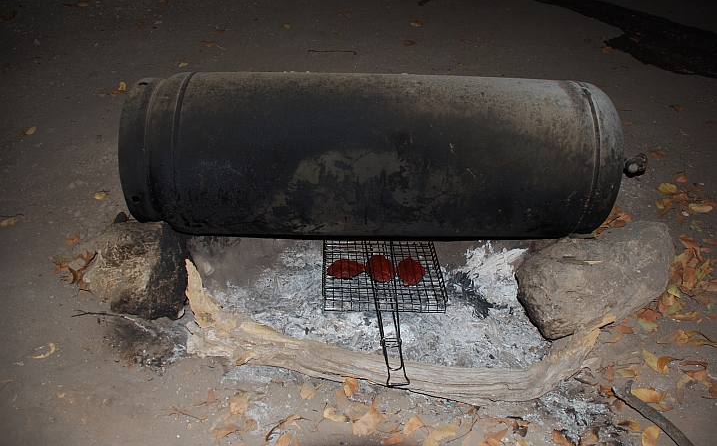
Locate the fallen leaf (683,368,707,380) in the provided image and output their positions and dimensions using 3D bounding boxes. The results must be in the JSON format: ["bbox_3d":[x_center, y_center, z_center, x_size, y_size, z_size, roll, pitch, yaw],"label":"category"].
[{"bbox_3d":[0.863,0.387,1.383,0.060,0.014,0.032,0,46,0],"label":"fallen leaf"}]

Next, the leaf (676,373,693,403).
[{"bbox_3d":[0.776,0.394,1.282,0.035,0.012,0.088,29,51,25],"label":"leaf"}]

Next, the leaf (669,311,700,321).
[{"bbox_3d":[0.910,0.261,1.504,0.086,0.014,0.028,-6,46,-6],"label":"leaf"}]

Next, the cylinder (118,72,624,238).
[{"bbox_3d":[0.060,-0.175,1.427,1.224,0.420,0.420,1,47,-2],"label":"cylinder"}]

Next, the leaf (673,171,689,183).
[{"bbox_3d":[1.125,-0.161,1.878,0.059,0.018,0.047,0,47,-2],"label":"leaf"}]

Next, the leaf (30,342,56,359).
[{"bbox_3d":[-0.837,0.339,1.431,0.068,0.010,0.048,-15,48,-14],"label":"leaf"}]

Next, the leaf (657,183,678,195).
[{"bbox_3d":[1.056,-0.116,1.836,0.072,0.015,0.050,-6,47,-7],"label":"leaf"}]

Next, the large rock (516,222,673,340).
[{"bbox_3d":[0.672,0.136,1.502,0.440,0.190,0.250,-20,49,-18],"label":"large rock"}]

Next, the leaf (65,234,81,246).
[{"bbox_3d":[-0.906,0.052,1.706,0.058,0.013,0.030,-31,54,-27],"label":"leaf"}]

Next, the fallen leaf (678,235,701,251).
[{"bbox_3d":[1.041,0.065,1.693,0.080,0.015,0.036,29,53,25],"label":"fallen leaf"}]

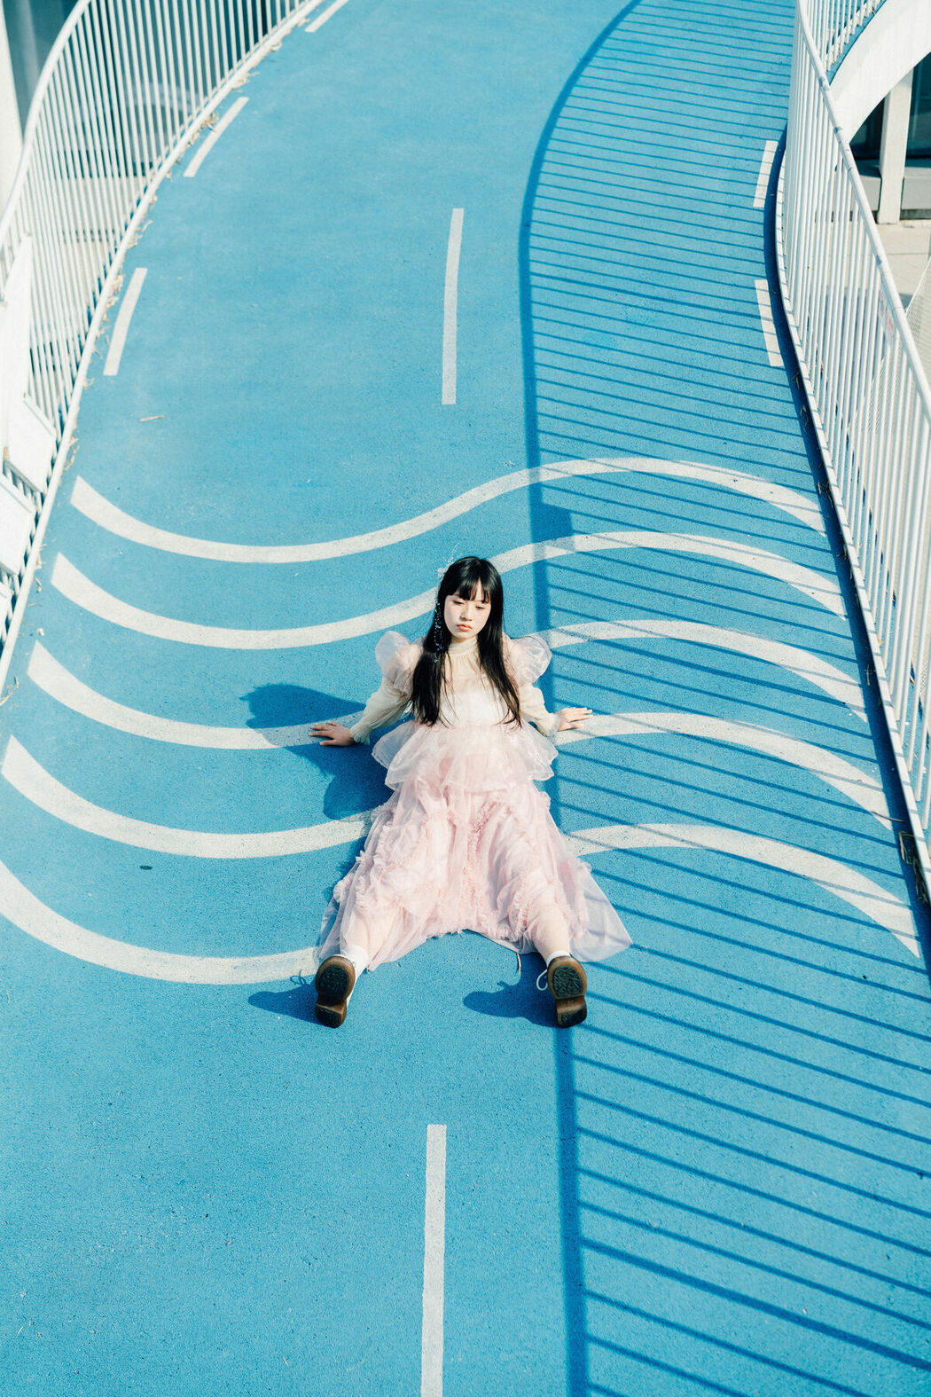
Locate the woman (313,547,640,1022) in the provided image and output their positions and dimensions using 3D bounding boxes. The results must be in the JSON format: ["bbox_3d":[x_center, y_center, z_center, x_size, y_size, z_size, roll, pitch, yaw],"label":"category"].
[{"bbox_3d":[-0.022,0.185,5.925,0.944,0.746,1.284,-1,37,1],"label":"woman"}]

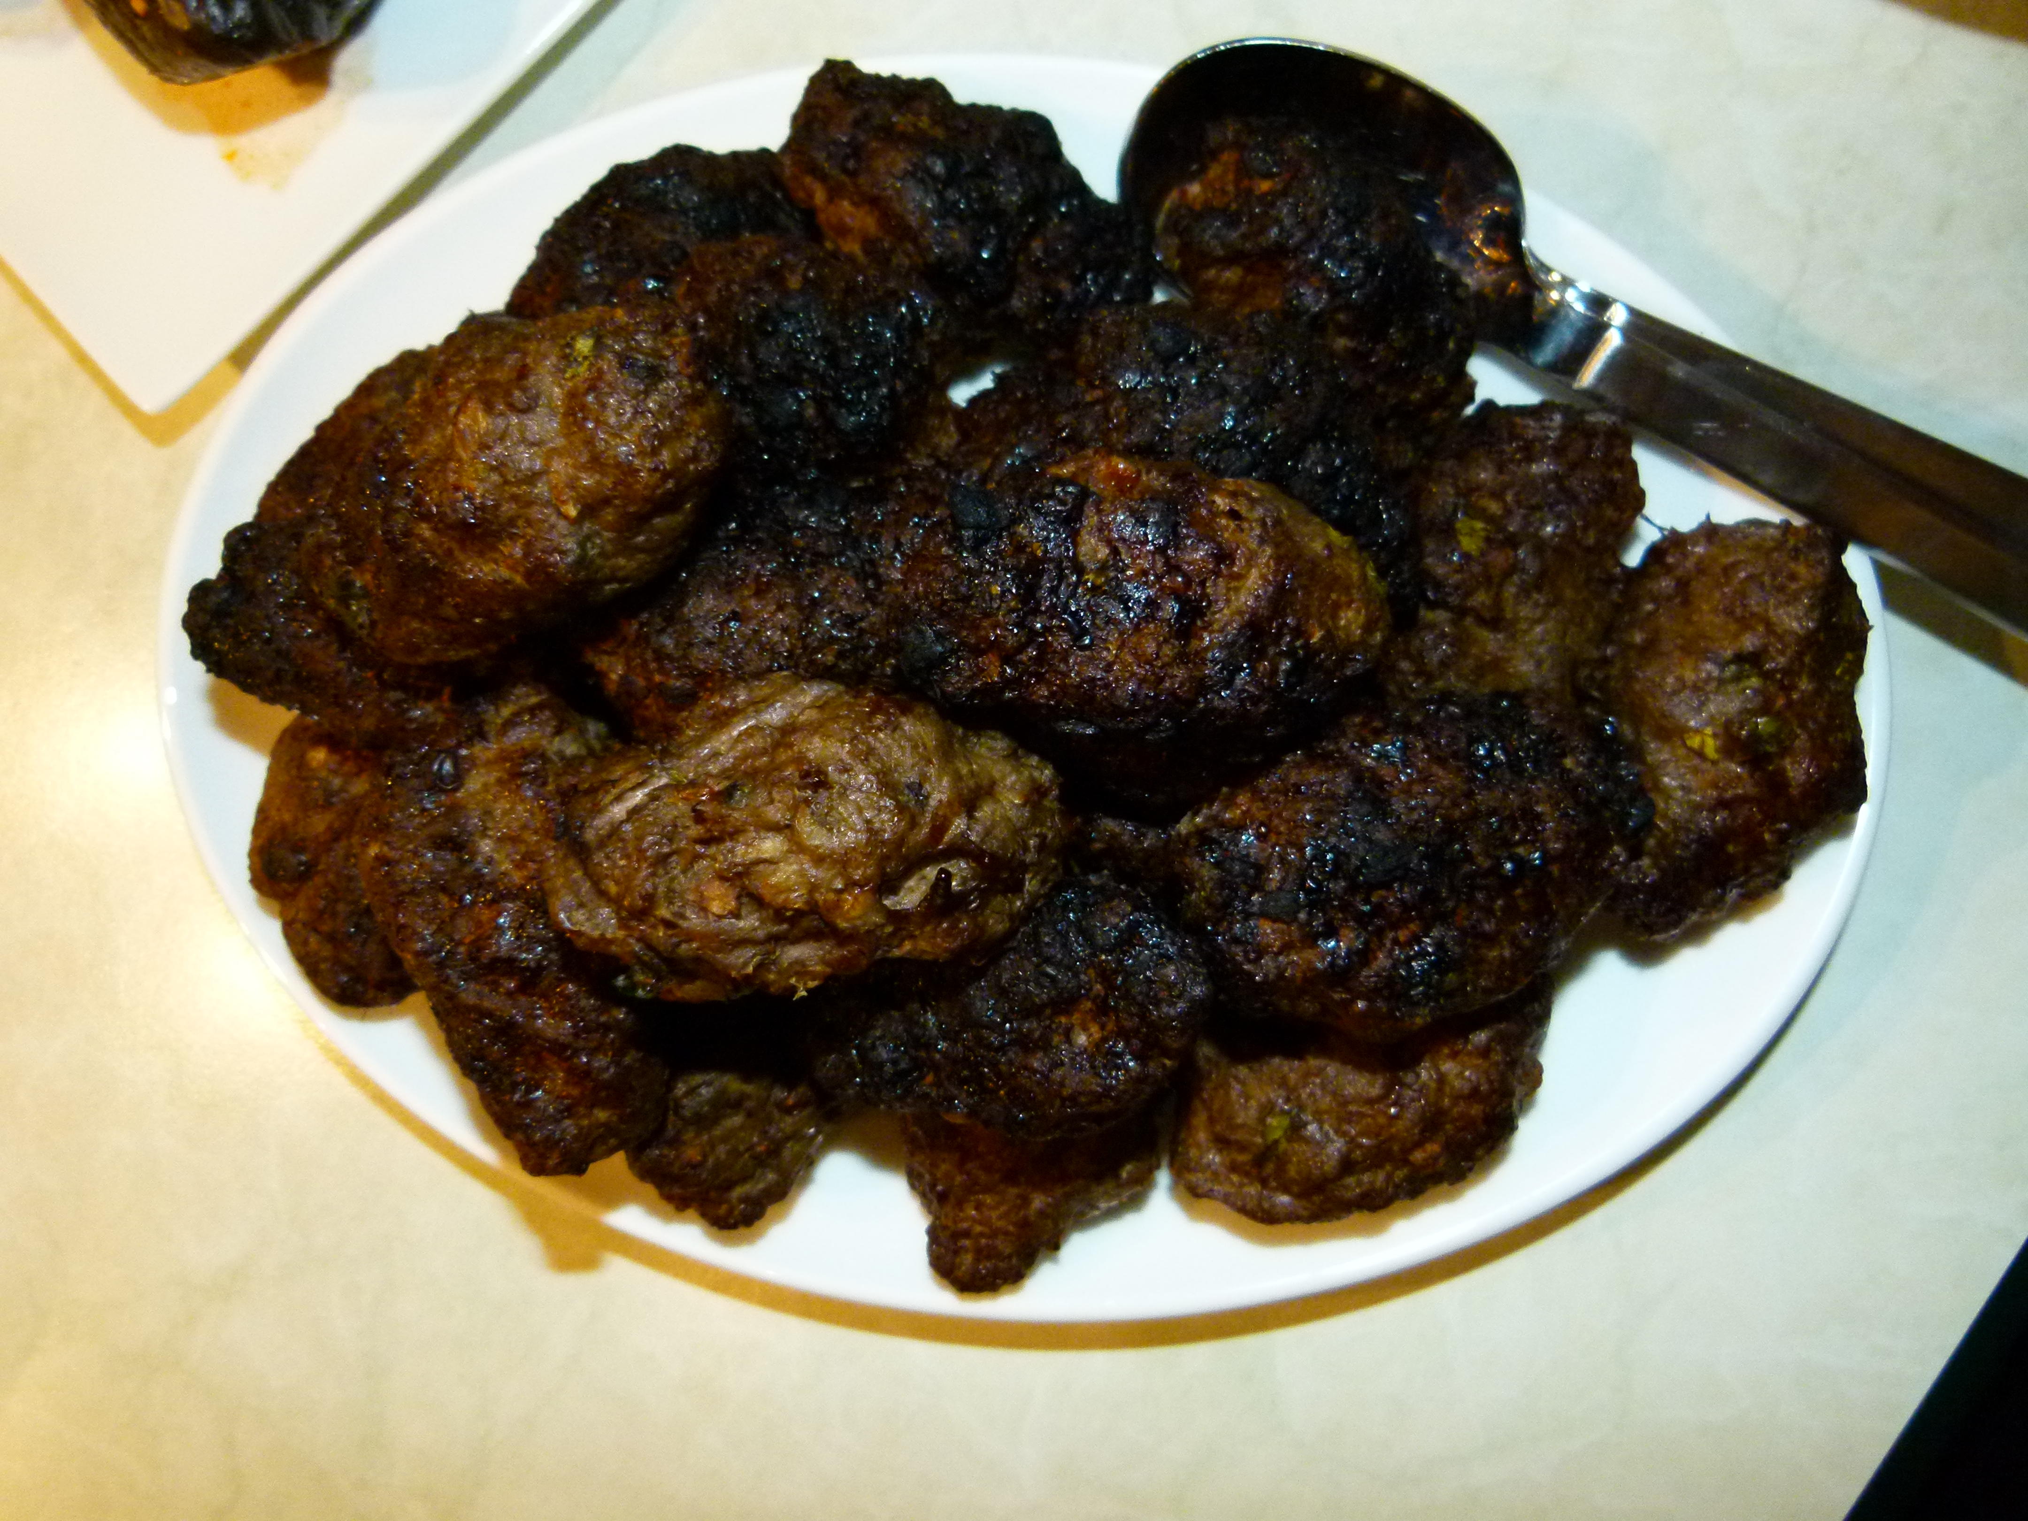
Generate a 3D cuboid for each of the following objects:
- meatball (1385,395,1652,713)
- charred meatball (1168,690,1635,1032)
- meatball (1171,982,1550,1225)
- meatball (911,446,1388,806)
[{"bbox_3d":[0.094,-0.037,0.278,0.047,0.040,0.073,16,74,5],"label":"meatball"},{"bbox_3d":[0.064,0.018,0.241,0.076,0.042,0.051,-12,80,-2],"label":"charred meatball"},{"bbox_3d":[0.061,0.059,0.260,0.068,0.036,0.048,-11,80,-2],"label":"meatball"},{"bbox_3d":[0.023,-0.023,0.247,0.081,0.045,0.057,11,73,3],"label":"meatball"}]

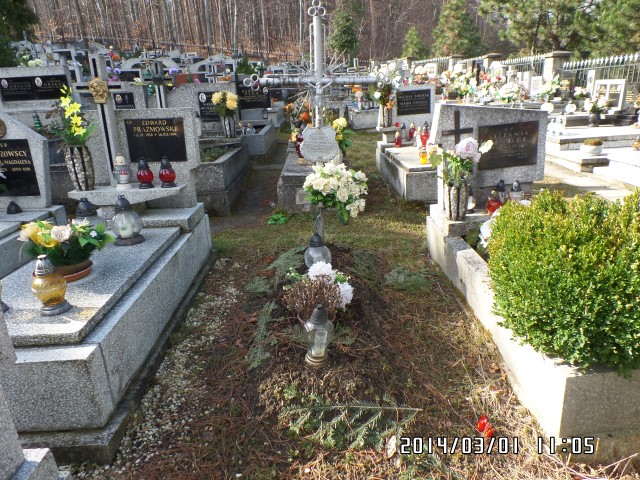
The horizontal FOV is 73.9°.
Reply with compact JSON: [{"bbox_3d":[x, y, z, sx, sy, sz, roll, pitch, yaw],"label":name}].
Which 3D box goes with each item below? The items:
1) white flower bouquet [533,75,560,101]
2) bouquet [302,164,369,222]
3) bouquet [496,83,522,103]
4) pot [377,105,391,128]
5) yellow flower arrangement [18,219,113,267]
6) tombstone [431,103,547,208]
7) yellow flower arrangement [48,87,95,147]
[{"bbox_3d":[3.889,-2.618,7.300,0.450,0.430,0.400,-3,17,0],"label":"white flower bouquet"},{"bbox_3d":[0.114,-0.349,3.128,0.470,0.450,0.390,-3,20,0],"label":"bouquet"},{"bbox_3d":[3.610,-2.810,8.100,0.470,0.360,0.400,-3,17,0],"label":"bouquet"},{"bbox_3d":[1.016,-1.946,6.700,0.200,0.370,0.200,-3,17,0],"label":"pot"},{"bbox_3d":[-1.437,0.014,2.400,0.490,0.250,0.370,-3,17,0],"label":"yellow flower arrangement"},{"bbox_3d":[1.227,-0.619,3.118,0.820,0.735,0.150,-5,21,-6],"label":"tombstone"},{"bbox_3d":[-1.820,-0.908,3.101,0.330,0.420,0.290,-3,17,0],"label":"yellow flower arrangement"}]

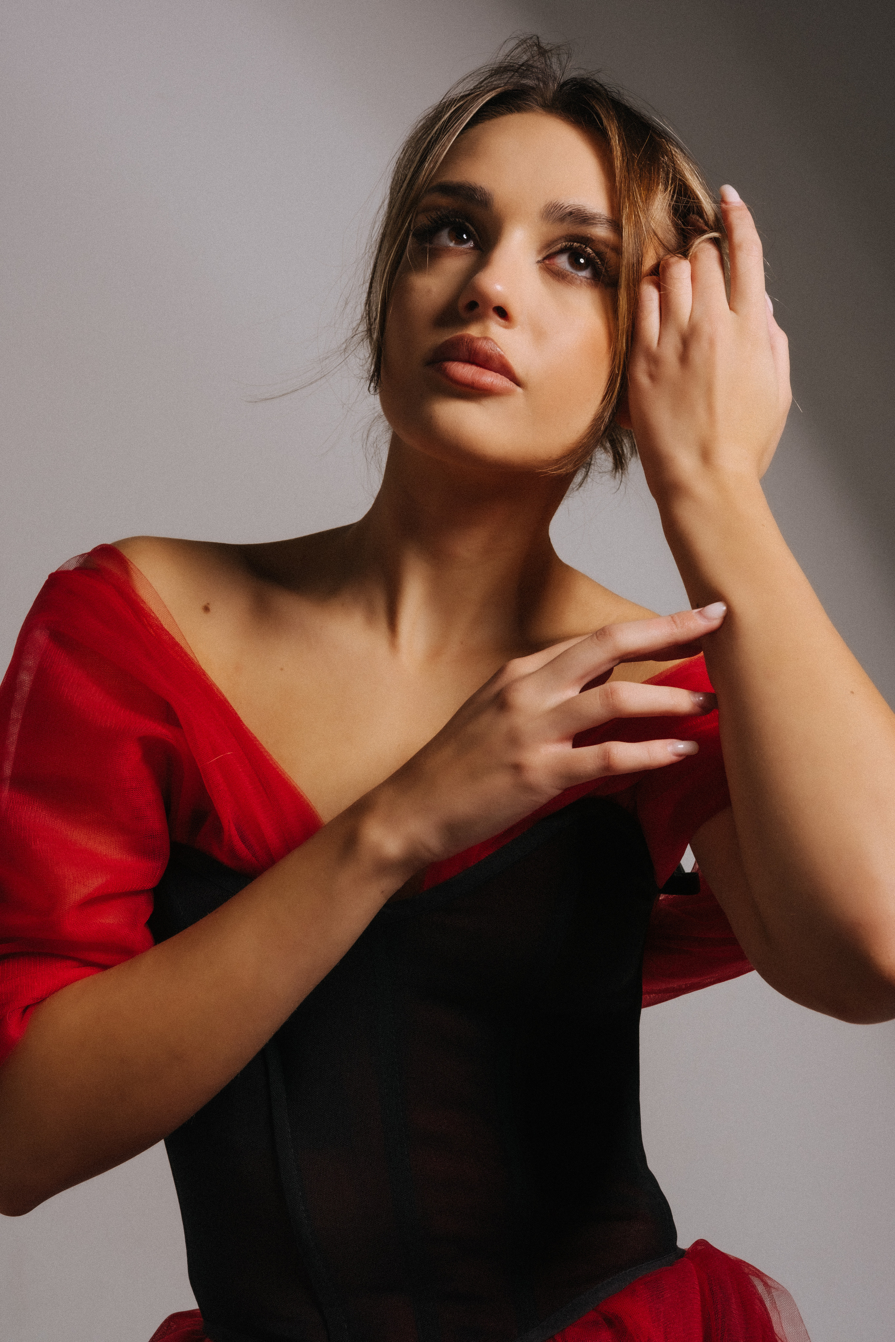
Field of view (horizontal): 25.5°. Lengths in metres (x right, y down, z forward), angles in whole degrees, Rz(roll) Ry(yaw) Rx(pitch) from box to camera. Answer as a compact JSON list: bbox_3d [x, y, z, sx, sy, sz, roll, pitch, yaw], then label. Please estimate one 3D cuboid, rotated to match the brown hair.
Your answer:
[{"bbox_3d":[0.058,-0.214,1.076,0.175,0.235,0.195,15,-7,11],"label":"brown hair"}]

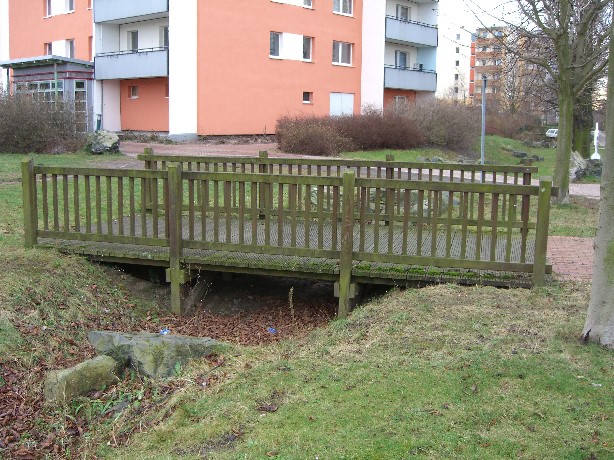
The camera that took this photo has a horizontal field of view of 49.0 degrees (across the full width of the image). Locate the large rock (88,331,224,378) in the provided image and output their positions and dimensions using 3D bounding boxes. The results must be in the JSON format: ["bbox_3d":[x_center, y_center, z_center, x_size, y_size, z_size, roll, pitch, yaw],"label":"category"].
[{"bbox_3d":[-1.362,1.121,6.020,1.150,0.330,0.480,2,10,8],"label":"large rock"}]

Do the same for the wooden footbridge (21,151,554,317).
[{"bbox_3d":[-0.149,-0.070,8.665,5.990,1.660,3.140,3,10,15],"label":"wooden footbridge"}]

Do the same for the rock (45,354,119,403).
[{"bbox_3d":[-1.858,1.247,5.600,0.580,0.250,0.340,-7,12,-39],"label":"rock"}]

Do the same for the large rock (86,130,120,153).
[{"bbox_3d":[-6.795,-2.912,22.500,1.050,0.750,0.900,1,9,0],"label":"large rock"}]

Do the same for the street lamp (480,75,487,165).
[{"bbox_3d":[4.514,-2.505,17.112,0.130,2.810,0.130,1,9,0],"label":"street lamp"}]

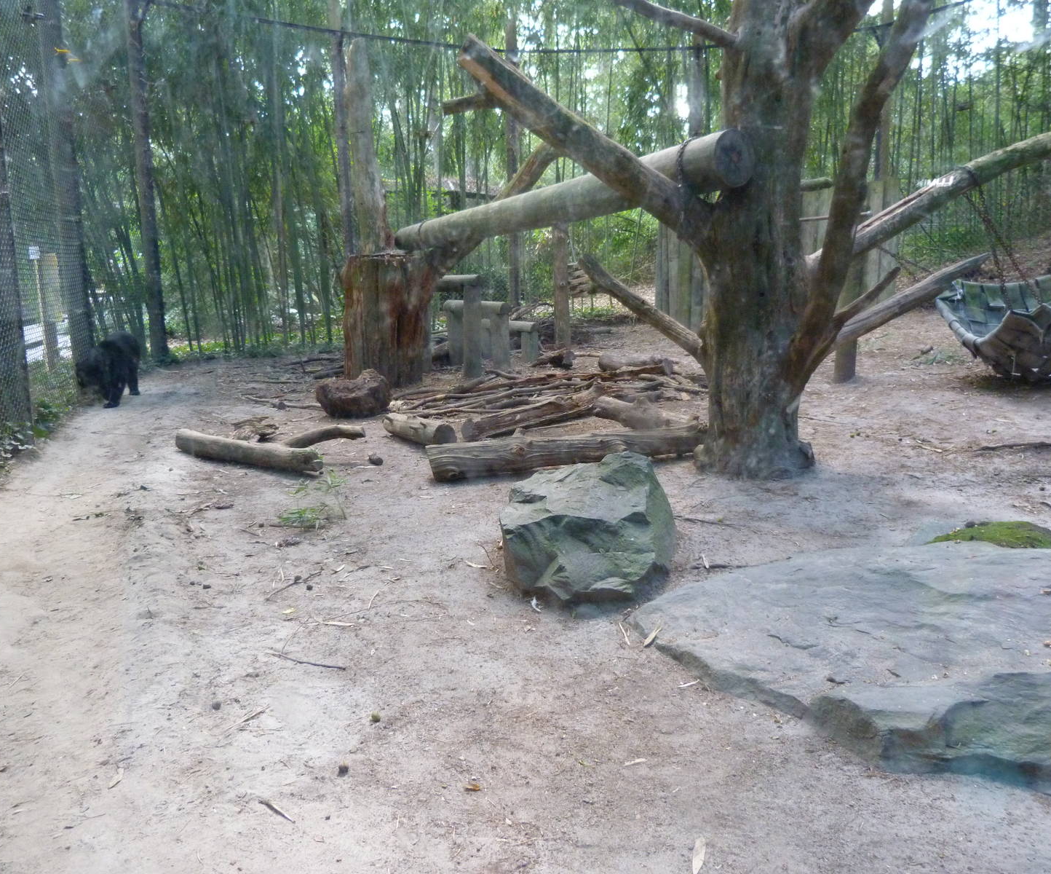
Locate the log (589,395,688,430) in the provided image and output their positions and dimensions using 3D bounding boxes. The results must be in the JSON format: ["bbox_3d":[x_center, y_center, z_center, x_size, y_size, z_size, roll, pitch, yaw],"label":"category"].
[{"bbox_3d":[1.080,-0.199,8.096,0.240,0.270,1.316,-7,12,-30],"label":"log"}]

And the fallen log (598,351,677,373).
[{"bbox_3d":[1.760,-1.173,13.255,1.204,0.300,0.280,1,11,5],"label":"fallen log"}]

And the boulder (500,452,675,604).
[{"bbox_3d":[0.308,0.412,4.246,0.800,0.490,0.760,0,11,4],"label":"boulder"}]

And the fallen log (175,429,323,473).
[{"bbox_3d":[-2.260,0.104,6.789,1.552,0.190,0.190,6,12,31],"label":"fallen log"}]

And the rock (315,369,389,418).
[{"bbox_3d":[-1.602,-0.417,7.819,0.660,0.350,0.560,-2,10,-11],"label":"rock"}]

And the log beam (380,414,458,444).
[{"bbox_3d":[-0.970,-0.074,7.656,0.726,0.210,0.210,7,13,36],"label":"log beam"}]

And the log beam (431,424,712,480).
[{"bbox_3d":[0.385,0.098,6.518,2.314,0.270,0.270,-4,11,-21],"label":"log beam"}]

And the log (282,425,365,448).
[{"bbox_3d":[-1.760,-0.013,7.541,0.769,0.140,0.180,-9,14,-40],"label":"log"}]

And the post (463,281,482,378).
[{"bbox_3d":[-0.779,-1.519,12.269,0.260,1.370,0.260,0,10,0],"label":"post"}]

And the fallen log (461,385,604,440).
[{"bbox_3d":[0.115,-0.246,8.271,0.280,0.310,1.871,9,14,41],"label":"fallen log"}]

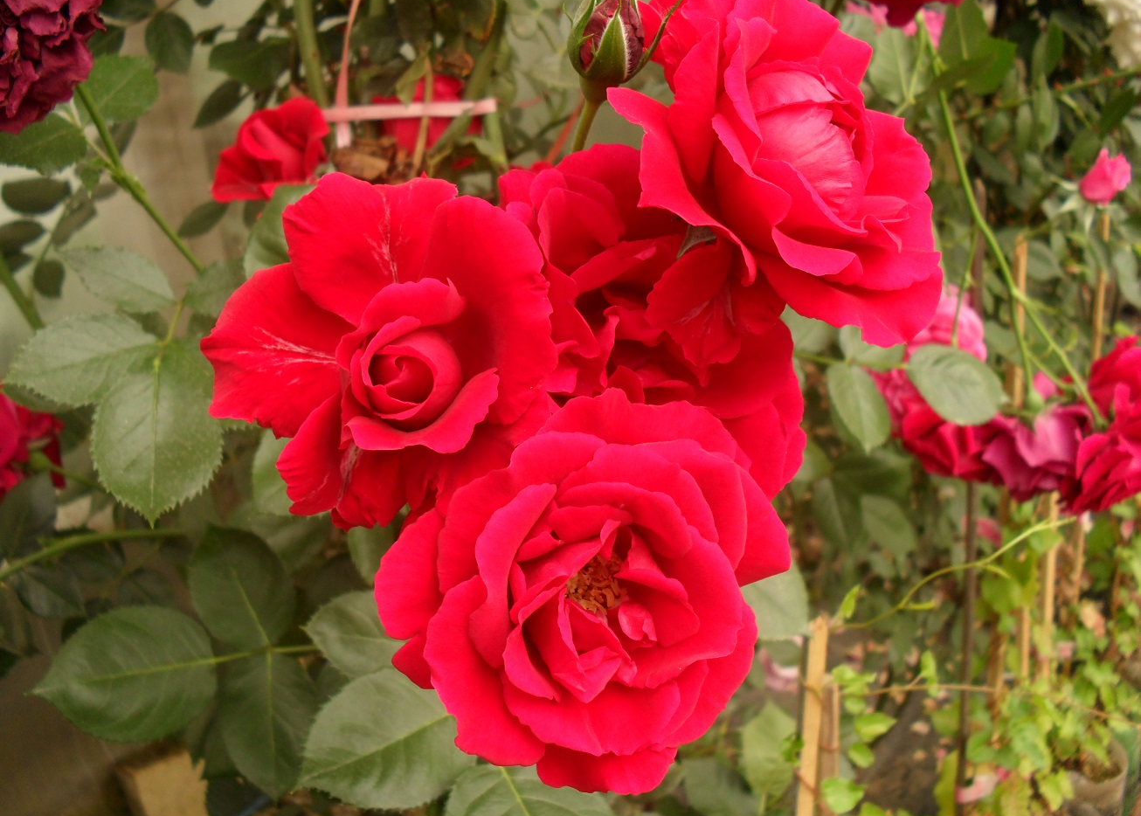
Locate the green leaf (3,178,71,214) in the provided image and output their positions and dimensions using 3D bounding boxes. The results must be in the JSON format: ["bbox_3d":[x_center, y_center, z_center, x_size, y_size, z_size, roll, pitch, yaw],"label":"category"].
[{"bbox_3d":[-0.308,-0.122,0.665,0.035,0.009,0.028,4,47,-16],"label":"green leaf"}]

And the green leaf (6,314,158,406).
[{"bbox_3d":[-0.177,-0.017,0.420,0.054,0.032,0.010,-19,-18,-27],"label":"green leaf"}]

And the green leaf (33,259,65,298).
[{"bbox_3d":[-0.361,-0.090,0.800,0.020,0.028,0.006,3,-10,-22],"label":"green leaf"}]

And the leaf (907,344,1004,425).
[{"bbox_3d":[0.183,-0.011,0.550,0.047,0.038,0.012,21,-17,12],"label":"leaf"}]

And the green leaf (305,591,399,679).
[{"bbox_3d":[-0.072,0.084,0.420,0.050,0.010,0.030,9,57,-3],"label":"green leaf"}]

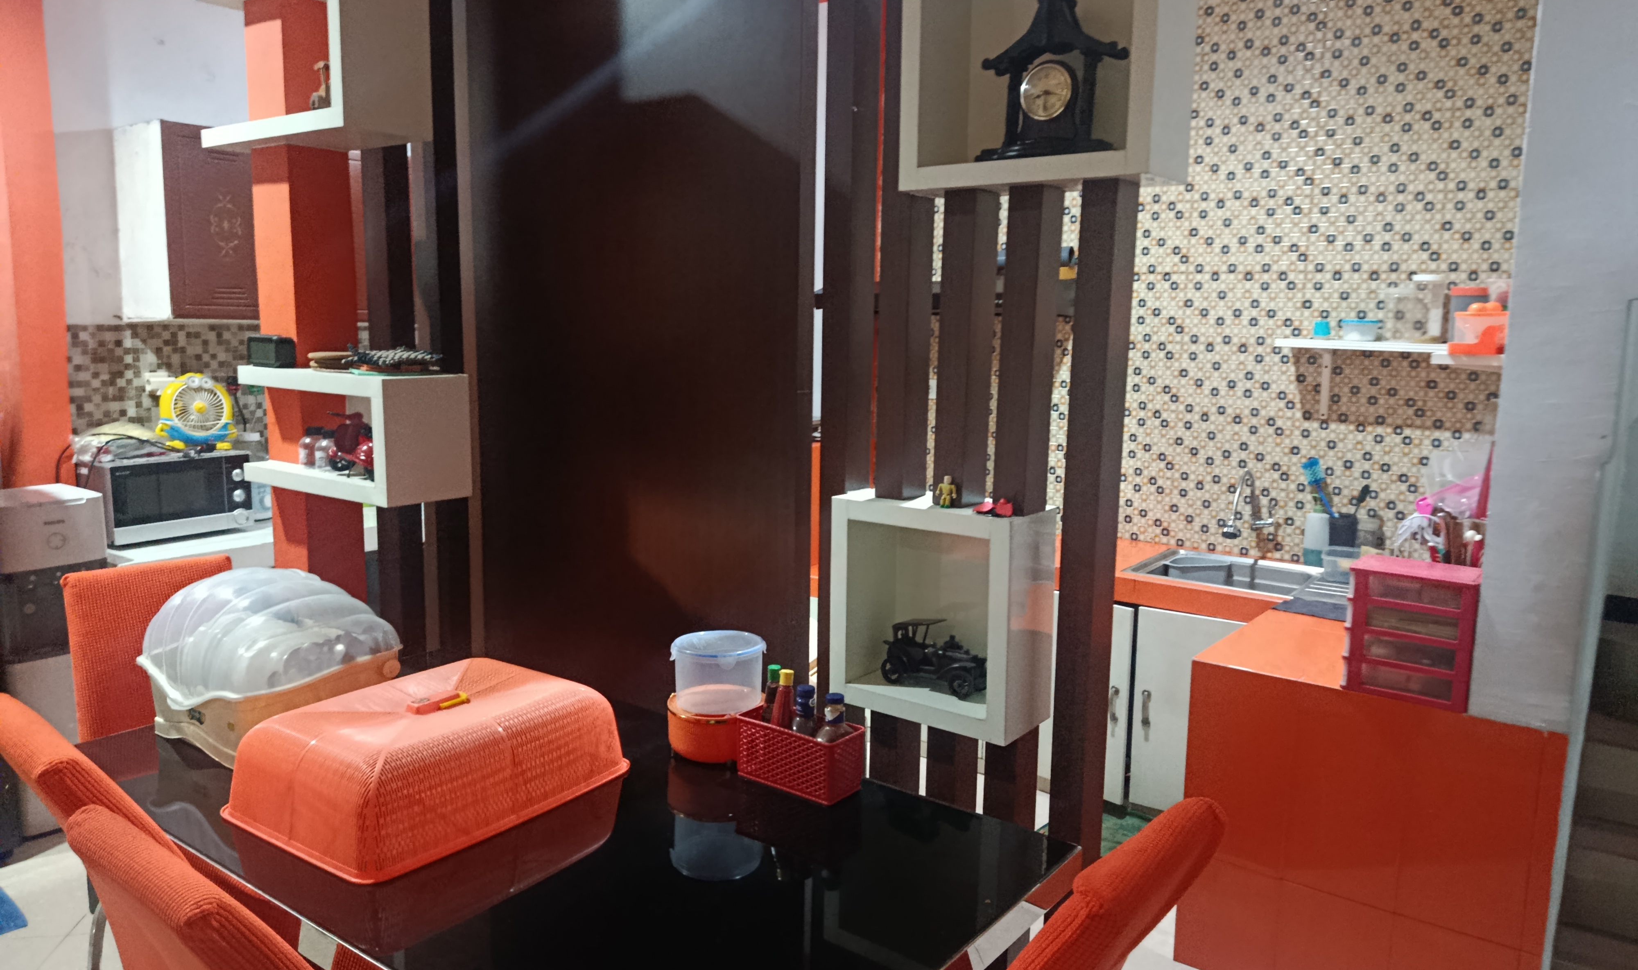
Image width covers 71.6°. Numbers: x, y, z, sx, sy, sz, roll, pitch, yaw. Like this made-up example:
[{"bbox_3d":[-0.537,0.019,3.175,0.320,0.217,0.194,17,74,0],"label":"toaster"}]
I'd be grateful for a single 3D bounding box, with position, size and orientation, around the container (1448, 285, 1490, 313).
[{"bbox_3d":[2.005,-0.519,3.496,0.120,0.170,0.120,7,10,36],"label":"container"}]

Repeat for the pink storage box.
[{"bbox_3d":[1.367,0.334,2.600,0.258,0.287,0.195,7,10,36],"label":"pink storage box"}]

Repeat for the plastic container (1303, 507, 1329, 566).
[{"bbox_3d":[1.726,0.185,3.936,0.080,0.215,0.076,7,10,36],"label":"plastic container"}]

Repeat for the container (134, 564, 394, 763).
[{"bbox_3d":[-1.159,0.343,2.421,0.390,0.344,0.420,6,10,32],"label":"container"}]

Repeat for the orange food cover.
[{"bbox_3d":[-0.705,0.478,2.112,0.425,0.182,0.615,6,10,33],"label":"orange food cover"}]

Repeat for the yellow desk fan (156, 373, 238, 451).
[{"bbox_3d":[-2.346,-0.278,4.282,0.255,0.285,0.140,-5,10,-34],"label":"yellow desk fan"}]

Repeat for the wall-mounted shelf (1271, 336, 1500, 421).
[{"bbox_3d":[1.876,-0.323,3.620,0.780,0.270,0.210,7,10,36],"label":"wall-mounted shelf"}]

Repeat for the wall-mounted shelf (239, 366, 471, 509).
[{"bbox_3d":[-1.358,-0.160,3.310,0.755,0.347,0.266,7,10,36],"label":"wall-mounted shelf"}]

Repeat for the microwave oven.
[{"bbox_3d":[-2.386,0.030,4.159,0.310,0.285,0.485,7,10,34],"label":"microwave oven"}]

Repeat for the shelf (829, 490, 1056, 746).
[{"bbox_3d":[0.262,0.260,2.433,0.425,0.455,0.218,7,10,36],"label":"shelf"}]

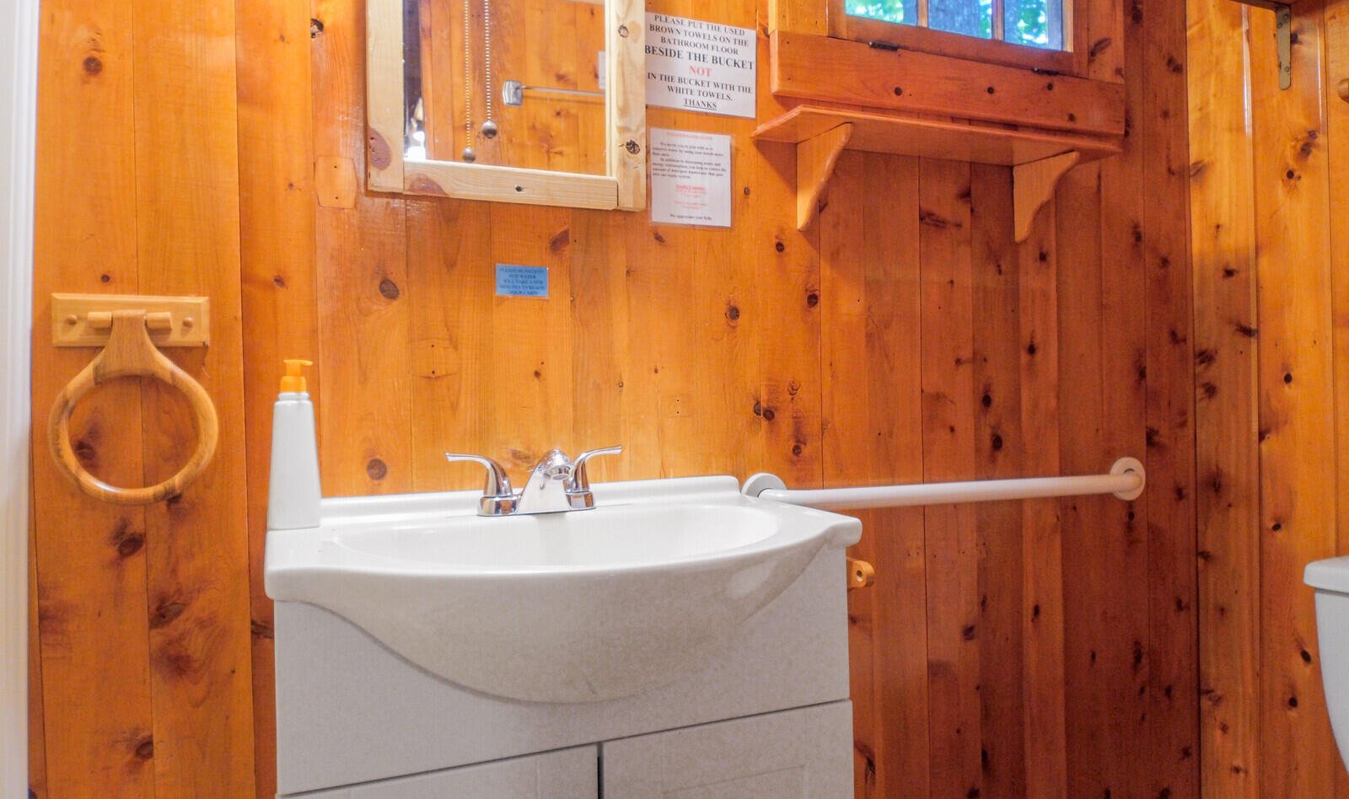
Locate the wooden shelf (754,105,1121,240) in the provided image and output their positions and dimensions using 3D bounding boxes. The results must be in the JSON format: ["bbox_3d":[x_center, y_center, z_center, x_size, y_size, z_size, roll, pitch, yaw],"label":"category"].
[{"bbox_3d":[0.433,-0.343,1.371,0.614,0.145,0.138,-1,0,-22],"label":"wooden shelf"}]

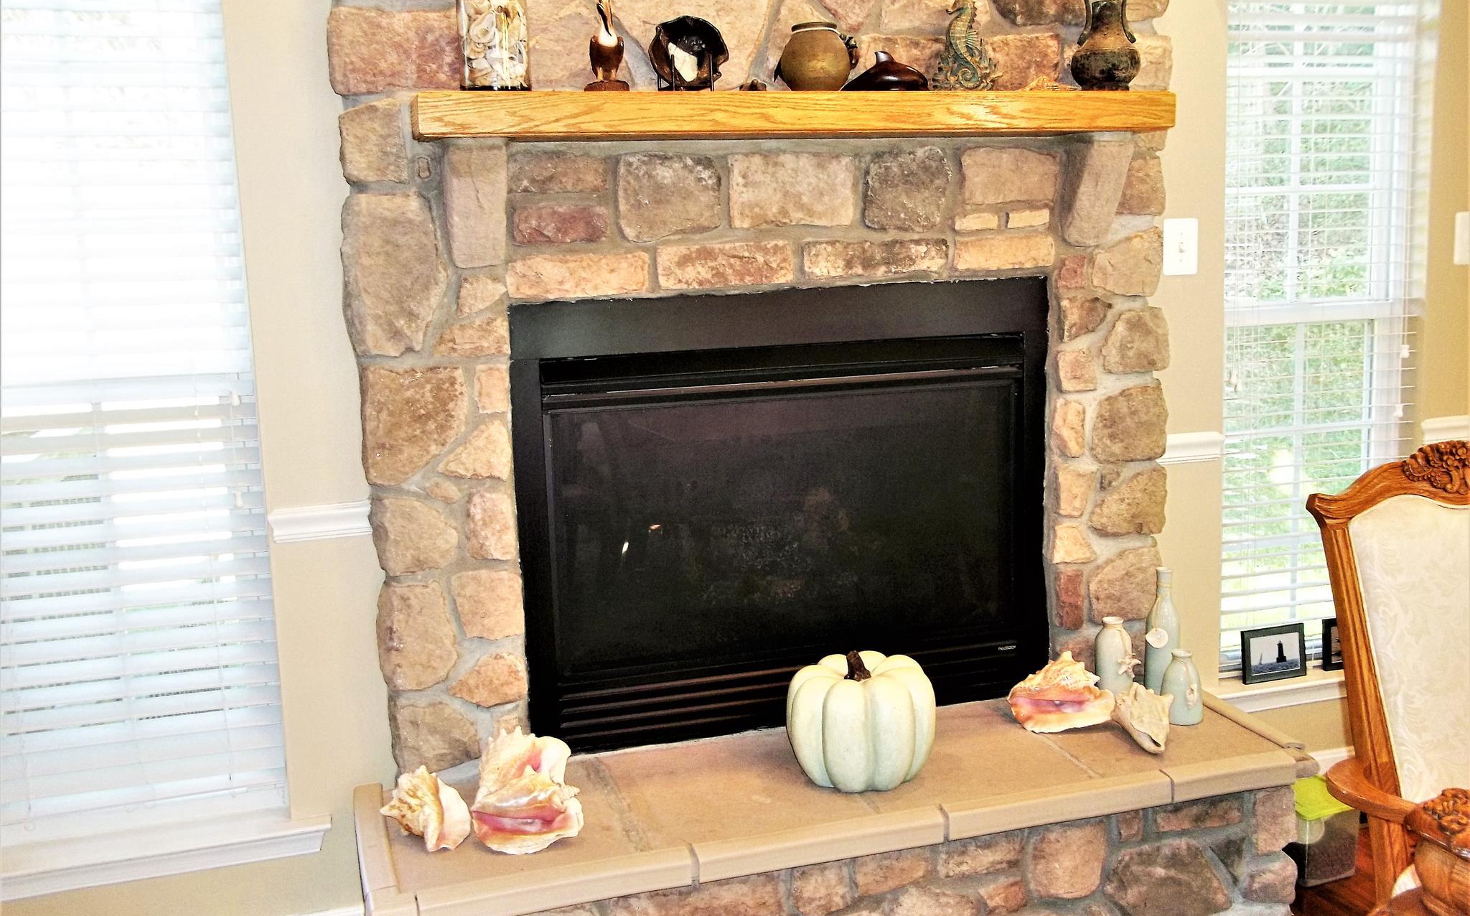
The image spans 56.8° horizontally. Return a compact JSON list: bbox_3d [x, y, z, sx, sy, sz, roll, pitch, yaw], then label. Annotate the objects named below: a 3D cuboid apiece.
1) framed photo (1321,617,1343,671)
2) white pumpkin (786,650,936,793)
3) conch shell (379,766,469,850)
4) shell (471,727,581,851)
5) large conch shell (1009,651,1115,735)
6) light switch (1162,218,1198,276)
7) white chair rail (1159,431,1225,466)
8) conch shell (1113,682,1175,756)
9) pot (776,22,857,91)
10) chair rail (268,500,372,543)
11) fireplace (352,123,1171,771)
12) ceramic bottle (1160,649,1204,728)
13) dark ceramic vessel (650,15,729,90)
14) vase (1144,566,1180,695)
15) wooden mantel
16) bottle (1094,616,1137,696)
[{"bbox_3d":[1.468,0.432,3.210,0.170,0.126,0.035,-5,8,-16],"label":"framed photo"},{"bbox_3d":[0.228,0.467,2.477,0.270,0.236,0.270,-2,8,0],"label":"white pumpkin"},{"bbox_3d":[-0.509,0.578,2.241,0.145,0.132,0.150,-4,8,-17],"label":"conch shell"},{"bbox_3d":[-0.344,0.547,2.262,0.182,0.175,0.190,-4,8,-17],"label":"shell"},{"bbox_3d":[0.674,0.481,2.775,0.200,0.140,0.150,-5,8,-16],"label":"large conch shell"},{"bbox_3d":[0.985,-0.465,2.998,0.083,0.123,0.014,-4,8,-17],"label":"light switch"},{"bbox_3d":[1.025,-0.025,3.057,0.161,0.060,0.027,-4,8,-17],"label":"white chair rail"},{"bbox_3d":[0.804,0.507,2.667,0.100,0.110,0.155,-2,8,0],"label":"conch shell"},{"bbox_3d":[0.147,-0.742,2.530,0.142,0.137,0.122,-5,8,-16],"label":"pot"},{"bbox_3d":[-0.769,0.118,2.523,0.188,0.060,0.027,-4,8,-17],"label":"chair rail"},{"bbox_3d":[0.131,-0.026,2.673,1.646,1.187,0.180,-5,8,-16],"label":"fireplace"},{"bbox_3d":[0.896,0.457,2.722,0.079,0.142,0.079,-4,8,-17],"label":"ceramic bottle"},{"bbox_3d":[-0.084,-0.720,2.451,0.143,0.140,0.090,-4,8,-17],"label":"dark ceramic vessel"},{"bbox_3d":[0.909,0.377,2.894,0.071,0.296,0.071,-5,8,-16],"label":"vase"},{"bbox_3d":[0.142,-0.630,2.535,1.440,0.077,0.184,-4,8,-17],"label":"wooden mantel"},{"bbox_3d":[0.807,0.429,2.880,0.085,0.162,0.085,-4,8,-17],"label":"bottle"}]

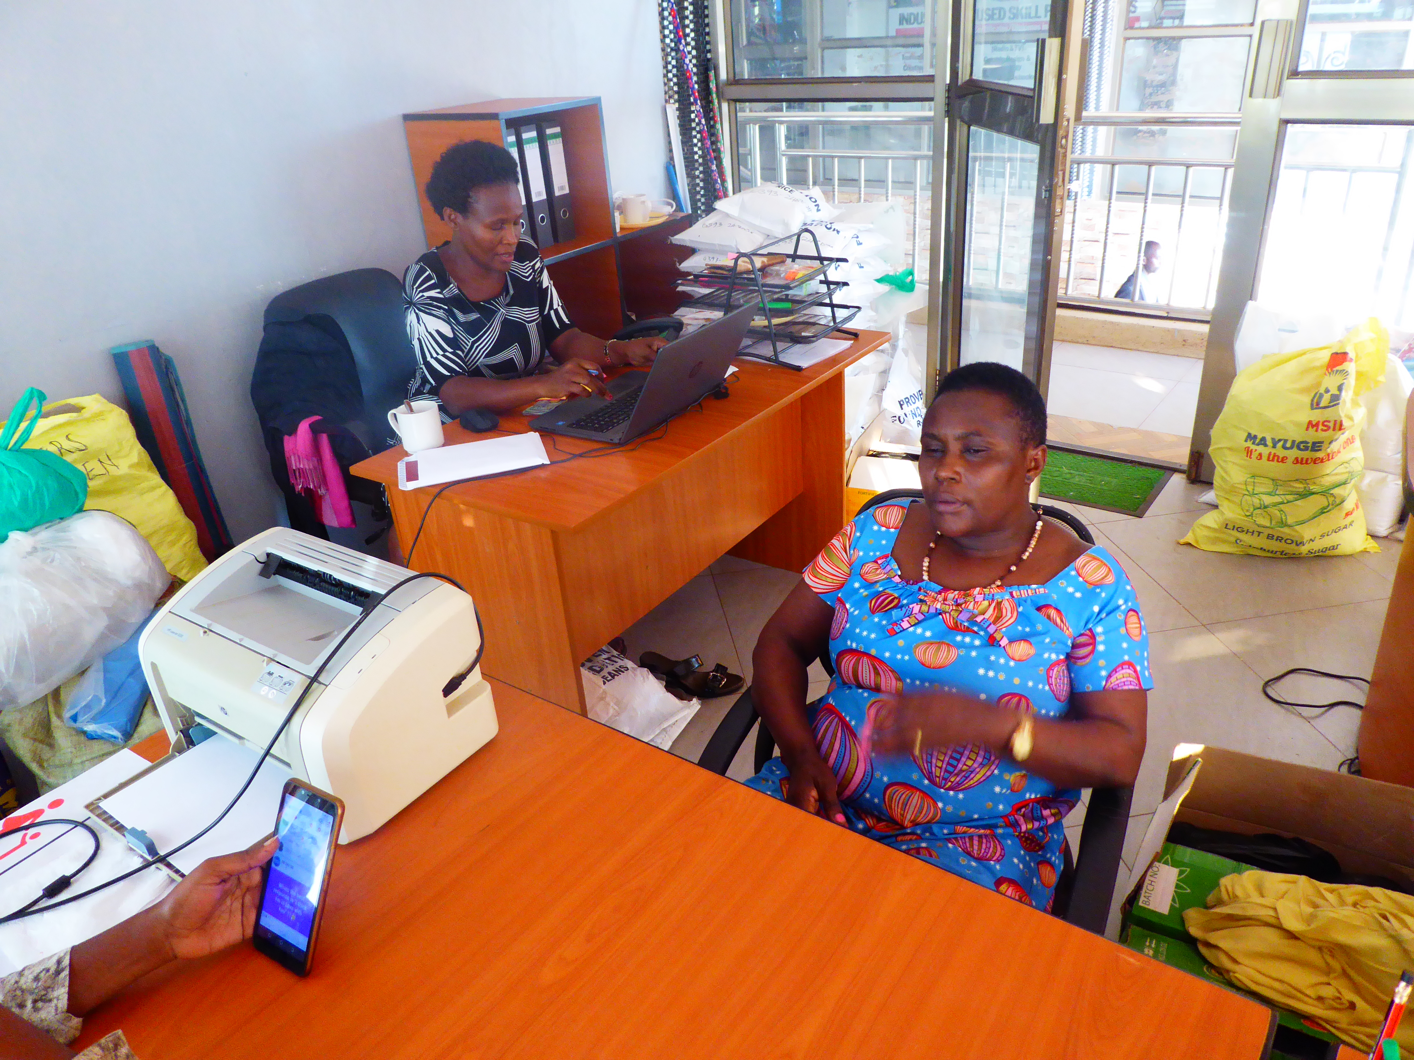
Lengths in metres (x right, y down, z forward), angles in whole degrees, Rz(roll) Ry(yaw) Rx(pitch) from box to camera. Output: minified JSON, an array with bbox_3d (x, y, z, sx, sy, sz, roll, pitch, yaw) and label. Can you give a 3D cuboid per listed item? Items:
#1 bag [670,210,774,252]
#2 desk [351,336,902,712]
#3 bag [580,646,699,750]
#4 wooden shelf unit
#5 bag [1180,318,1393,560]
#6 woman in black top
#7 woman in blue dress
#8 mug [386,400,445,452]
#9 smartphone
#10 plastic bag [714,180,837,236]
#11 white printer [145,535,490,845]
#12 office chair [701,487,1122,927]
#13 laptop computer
[{"bbox_3d":[0.111,-0.965,3.118,0.320,0.140,0.400,15,33,32],"label":"bag"},{"bbox_3d":[-0.094,0.014,2.419,0.603,0.744,1.231,14,32,32],"label":"desk"},{"bbox_3d":[-0.229,0.421,2.321,0.330,0.130,0.360,14,32,32],"label":"bag"},{"bbox_3d":[-0.414,-0.690,3.217,0.385,1.328,0.800,14,32,33],"label":"wooden shelf unit"},{"bbox_3d":[1.654,-0.262,2.794,0.510,0.610,0.290,7,30,21],"label":"bag"},{"bbox_3d":[-0.412,-0.247,2.382,0.640,1.300,0.540,18,35,38],"label":"woman in black top"},{"bbox_3d":[0.278,0.369,1.278,0.520,1.090,0.720,11,31,27],"label":"woman in blue dress"},{"bbox_3d":[-0.641,-0.219,2.151,0.113,0.090,0.087,-13,28,-15],"label":"mug"},{"bbox_3d":[-0.353,0.300,0.849,0.078,0.151,0.009,8,-4,34],"label":"smartphone"},{"bbox_3d":[0.237,-1.014,3.029,0.340,0.150,0.380,15,33,32],"label":"plastic bag"},{"bbox_3d":[-0.507,0.179,1.263,0.370,0.215,0.237,15,33,32],"label":"white printer"},{"bbox_3d":[0.294,0.433,1.371,0.580,0.890,0.600,7,29,22],"label":"office chair"},{"bbox_3d":[-0.143,-0.385,2.241,0.384,0.228,0.395,13,32,31],"label":"laptop computer"}]

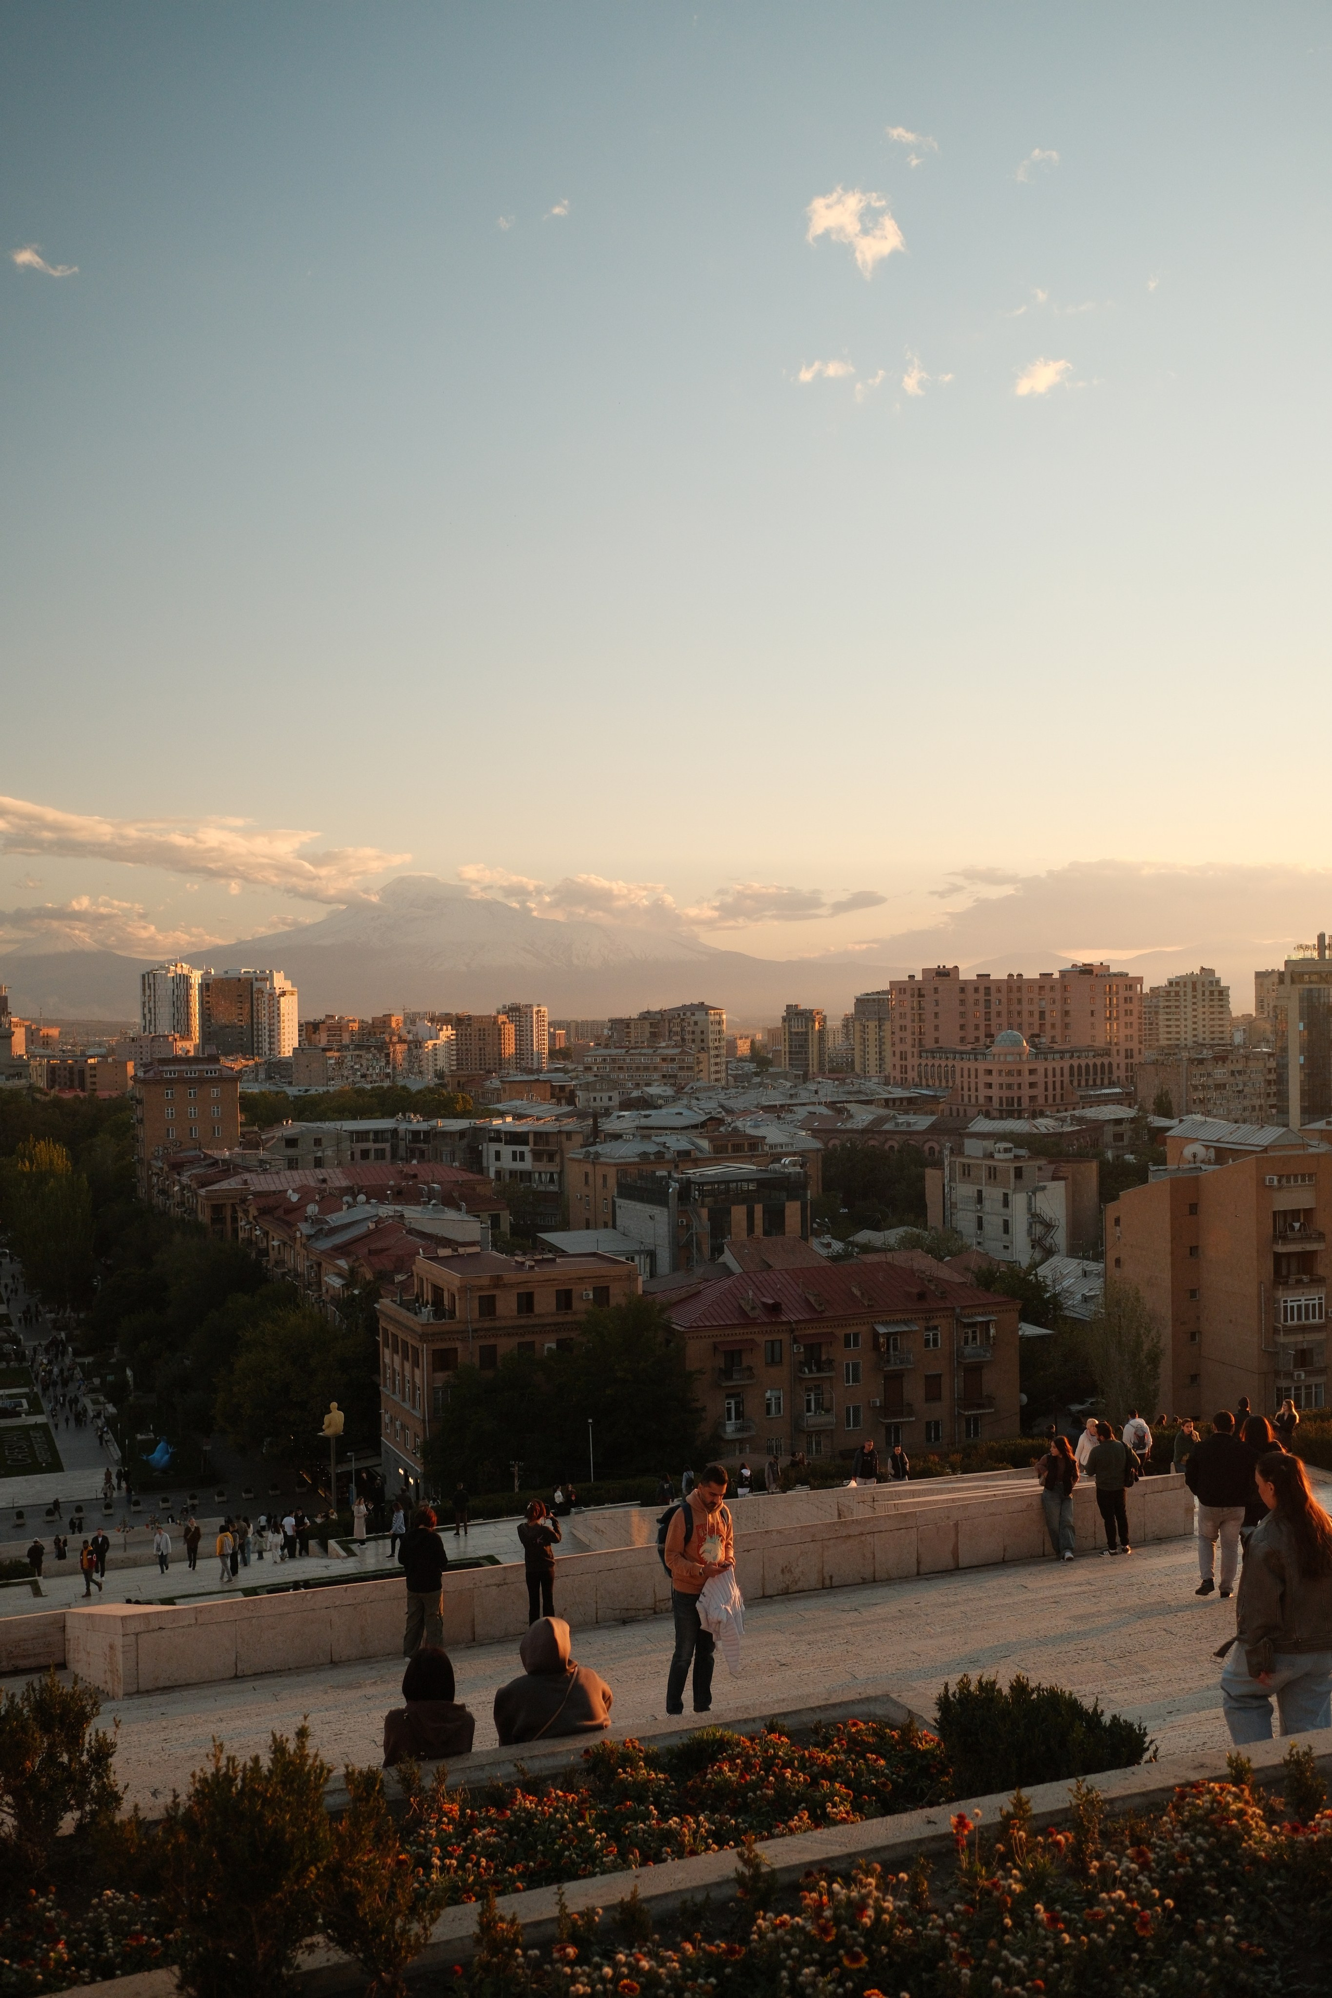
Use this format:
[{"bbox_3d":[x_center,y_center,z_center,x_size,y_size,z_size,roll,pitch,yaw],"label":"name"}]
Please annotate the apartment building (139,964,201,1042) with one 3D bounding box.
[{"bbox_3d":[-263.125,15.237,1031.973,26.000,68.000,24.000,-1,0,-1],"label":"apartment building"}]

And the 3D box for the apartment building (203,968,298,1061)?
[{"bbox_3d":[-217.419,16.441,1015.863,45.000,62.000,19.000,-1,0,18],"label":"apartment building"}]

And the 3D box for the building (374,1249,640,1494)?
[{"bbox_3d":[-11.906,29.376,147.133,16.800,19.000,12.500,-1,0,-25],"label":"building"}]

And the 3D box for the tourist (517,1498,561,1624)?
[{"bbox_3d":[-1.440,6.569,22.297,0.520,1.650,0.420,-1,0,14],"label":"tourist"}]

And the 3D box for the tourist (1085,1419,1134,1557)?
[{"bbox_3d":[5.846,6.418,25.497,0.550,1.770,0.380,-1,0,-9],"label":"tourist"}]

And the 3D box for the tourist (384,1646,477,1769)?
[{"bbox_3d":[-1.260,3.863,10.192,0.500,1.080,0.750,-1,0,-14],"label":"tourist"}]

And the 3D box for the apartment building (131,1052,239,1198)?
[{"bbox_3d":[-81.647,25.631,329.913,15.200,32.000,15.000,-1,0,-25],"label":"apartment building"}]

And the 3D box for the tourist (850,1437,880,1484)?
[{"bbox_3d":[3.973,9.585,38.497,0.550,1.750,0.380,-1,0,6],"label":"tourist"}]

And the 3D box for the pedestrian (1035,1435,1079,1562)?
[{"bbox_3d":[5.108,6.480,25.197,0.520,1.660,0.450,-1,0,7],"label":"pedestrian"}]

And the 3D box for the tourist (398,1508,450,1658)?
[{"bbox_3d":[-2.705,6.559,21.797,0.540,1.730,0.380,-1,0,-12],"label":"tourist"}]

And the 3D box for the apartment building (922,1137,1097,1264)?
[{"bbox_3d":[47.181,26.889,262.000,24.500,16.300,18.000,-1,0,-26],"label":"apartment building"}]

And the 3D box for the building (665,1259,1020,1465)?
[{"bbox_3d":[9.838,24.826,130.372,24.505,13.400,13.282,-1,0,-23],"label":"building"}]

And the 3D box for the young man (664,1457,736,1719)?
[{"bbox_3d":[0.221,3.978,12.997,0.500,1.740,0.380,-1,0,-37],"label":"young man"}]

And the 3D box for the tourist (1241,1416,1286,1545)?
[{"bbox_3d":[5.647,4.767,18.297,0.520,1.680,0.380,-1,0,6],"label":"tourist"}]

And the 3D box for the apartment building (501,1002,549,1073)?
[{"bbox_3d":[-88.934,28.549,1223.128,24.000,50.000,18.000,-1,0,25],"label":"apartment building"}]

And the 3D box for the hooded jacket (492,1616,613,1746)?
[{"bbox_3d":[-0.559,3.404,9.599,0.600,0.720,0.480,-1,0,-9],"label":"hooded jacket"}]

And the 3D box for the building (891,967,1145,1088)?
[{"bbox_3d":[93.399,12.958,519.180,65.000,42.000,25.000,-1,0,9],"label":"building"}]

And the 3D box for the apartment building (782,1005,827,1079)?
[{"bbox_3d":[71.473,26.727,1012.079,19.000,46.000,18.000,-1,0,25],"label":"apartment building"}]

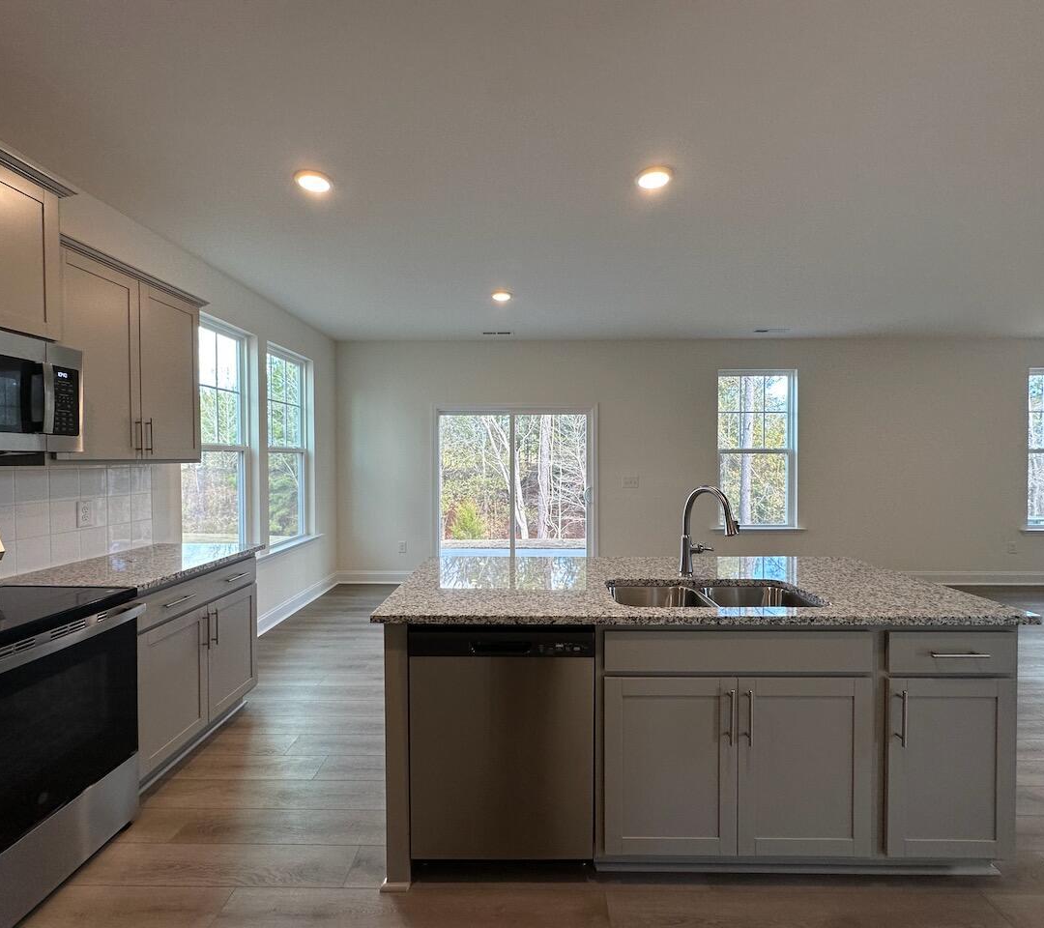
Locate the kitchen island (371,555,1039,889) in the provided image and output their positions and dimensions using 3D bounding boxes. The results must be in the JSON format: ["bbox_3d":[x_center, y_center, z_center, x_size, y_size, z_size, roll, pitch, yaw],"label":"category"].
[{"bbox_3d":[0.595,0.941,2.071,2.132,0.920,0.930,0,1,1],"label":"kitchen island"}]

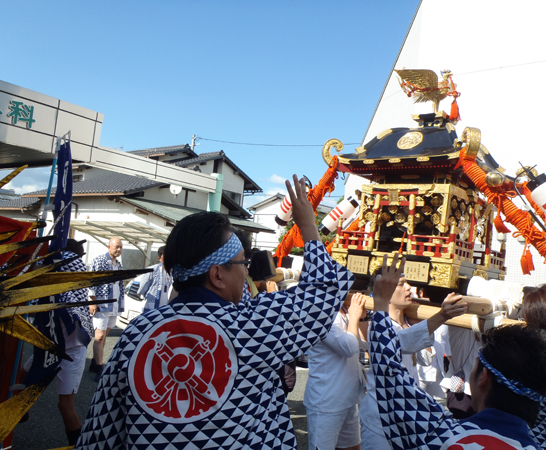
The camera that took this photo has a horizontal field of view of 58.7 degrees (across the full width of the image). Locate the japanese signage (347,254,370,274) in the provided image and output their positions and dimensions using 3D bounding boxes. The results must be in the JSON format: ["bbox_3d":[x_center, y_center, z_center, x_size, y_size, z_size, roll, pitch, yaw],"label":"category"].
[{"bbox_3d":[0.572,0.268,3.254,0.158,0.115,0.018,3,-5,44],"label":"japanese signage"}]

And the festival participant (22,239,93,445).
[{"bbox_3d":[-1.696,0.939,3.750,0.650,1.650,0.550,6,-5,-11],"label":"festival participant"}]

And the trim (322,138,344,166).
[{"bbox_3d":[0.424,-0.509,3.458,0.160,0.205,0.055,7,-3,0],"label":"trim"}]

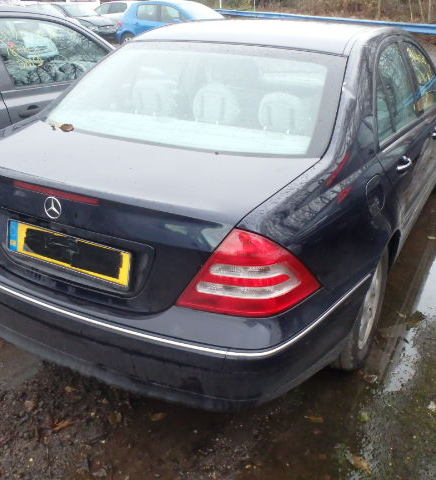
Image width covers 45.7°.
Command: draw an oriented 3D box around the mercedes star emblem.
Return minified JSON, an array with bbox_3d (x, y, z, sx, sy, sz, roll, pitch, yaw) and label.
[{"bbox_3d":[-0.506,-0.099,1.601,0.075,0.076,0.012,14,28,25],"label":"mercedes star emblem"}]

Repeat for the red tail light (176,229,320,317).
[{"bbox_3d":[0.089,0.083,1.483,0.420,0.280,0.160,4,25,7],"label":"red tail light"}]

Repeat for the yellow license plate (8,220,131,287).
[{"bbox_3d":[-0.498,0.039,1.687,0.520,0.112,0.015,14,18,25],"label":"yellow license plate"}]

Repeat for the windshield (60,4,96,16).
[{"bbox_3d":[-4.850,-7.979,18.000,1.350,0.150,0.750,-25,67,-43],"label":"windshield"}]

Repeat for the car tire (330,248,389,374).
[{"bbox_3d":[0.597,0.270,2.341,0.205,0.630,0.630,14,28,25],"label":"car tire"}]

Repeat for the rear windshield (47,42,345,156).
[{"bbox_3d":[-0.119,-0.615,2.147,1.300,0.120,0.750,14,54,25],"label":"rear windshield"}]

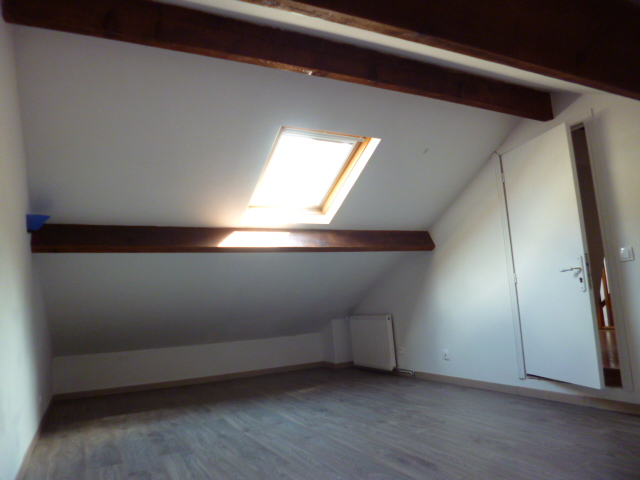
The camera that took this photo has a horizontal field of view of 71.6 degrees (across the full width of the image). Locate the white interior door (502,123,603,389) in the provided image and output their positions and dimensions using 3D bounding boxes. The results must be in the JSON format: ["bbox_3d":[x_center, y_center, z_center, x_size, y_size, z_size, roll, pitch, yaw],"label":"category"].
[{"bbox_3d":[1.650,0.126,3.223,0.045,1.795,0.713,-1,-8,-16],"label":"white interior door"}]

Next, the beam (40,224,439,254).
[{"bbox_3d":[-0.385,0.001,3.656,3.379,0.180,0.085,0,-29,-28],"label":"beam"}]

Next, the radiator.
[{"bbox_3d":[0.615,1.187,5.229,0.090,0.603,0.774,0,-9,-28],"label":"radiator"}]

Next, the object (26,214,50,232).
[{"bbox_3d":[-1.713,-0.089,2.718,0.125,0.100,0.210,0,-9,-28],"label":"object"}]

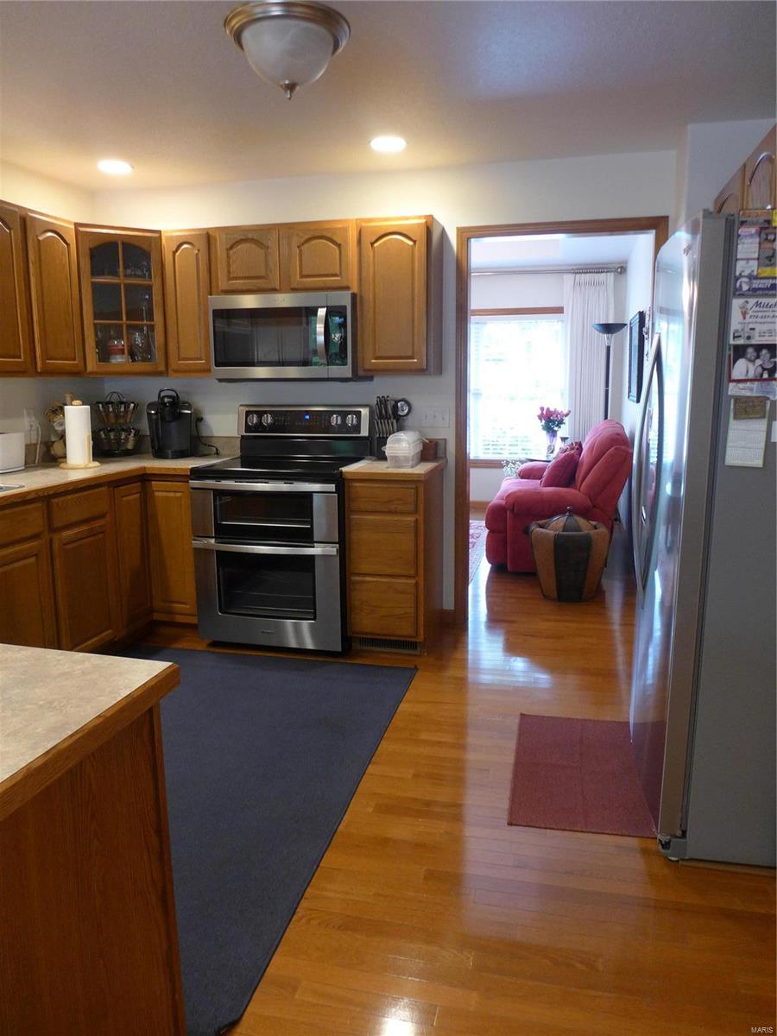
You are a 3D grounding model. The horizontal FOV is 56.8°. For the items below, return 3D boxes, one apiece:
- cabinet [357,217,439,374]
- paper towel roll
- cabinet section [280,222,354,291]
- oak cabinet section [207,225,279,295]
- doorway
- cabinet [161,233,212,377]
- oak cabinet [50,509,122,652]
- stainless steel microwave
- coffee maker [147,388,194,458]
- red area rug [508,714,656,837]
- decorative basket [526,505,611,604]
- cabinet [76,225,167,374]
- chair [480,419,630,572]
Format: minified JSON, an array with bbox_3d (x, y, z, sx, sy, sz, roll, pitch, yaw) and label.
[{"bbox_3d":[0.061,-1.105,3.657,0.378,0.749,0.327,2,11,12],"label":"cabinet"},{"bbox_3d":[-1.583,-0.423,3.671,0.126,0.280,0.126,0,11,0],"label":"paper towel roll"},{"bbox_3d":[-0.310,-1.319,3.705,0.386,0.331,0.335,2,11,13],"label":"cabinet section"},{"bbox_3d":[-0.687,-1.336,3.794,0.384,0.328,0.335,2,11,13],"label":"oak cabinet section"},{"bbox_3d":[0.887,-0.443,3.875,1.025,2.140,0.150,2,11,13],"label":"doorway"},{"bbox_3d":[-1.032,-1.161,3.962,0.240,0.750,0.310,2,11,13],"label":"cabinet"},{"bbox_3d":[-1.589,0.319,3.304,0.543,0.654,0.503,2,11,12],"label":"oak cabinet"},{"bbox_3d":[-0.507,-0.934,3.768,0.762,0.423,0.407,2,11,12],"label":"stainless steel microwave"},{"bbox_3d":[-1.239,-0.528,4.083,0.245,0.365,0.285,-3,11,-12],"label":"coffee maker"},{"bbox_3d":[0.690,0.887,2.561,0.465,0.010,0.770,2,11,12],"label":"red area rug"},{"bbox_3d":[1.162,0.220,4.593,0.490,0.570,0.490,2,11,13],"label":"decorative basket"},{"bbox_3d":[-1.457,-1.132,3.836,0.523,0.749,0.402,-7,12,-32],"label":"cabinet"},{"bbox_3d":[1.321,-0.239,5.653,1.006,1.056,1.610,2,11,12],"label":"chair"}]

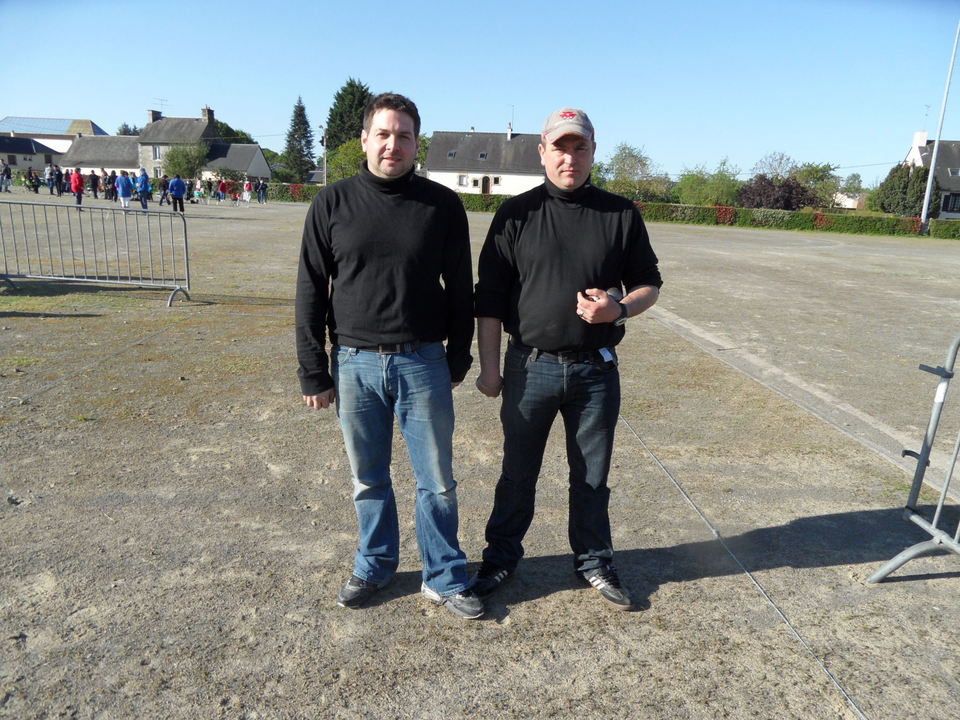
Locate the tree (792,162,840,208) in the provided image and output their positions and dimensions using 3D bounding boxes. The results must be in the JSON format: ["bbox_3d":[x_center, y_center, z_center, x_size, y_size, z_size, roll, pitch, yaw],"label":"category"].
[{"bbox_3d":[21.399,-10.557,42.510,3.268,3.932,3.268,2,14,0],"label":"tree"}]

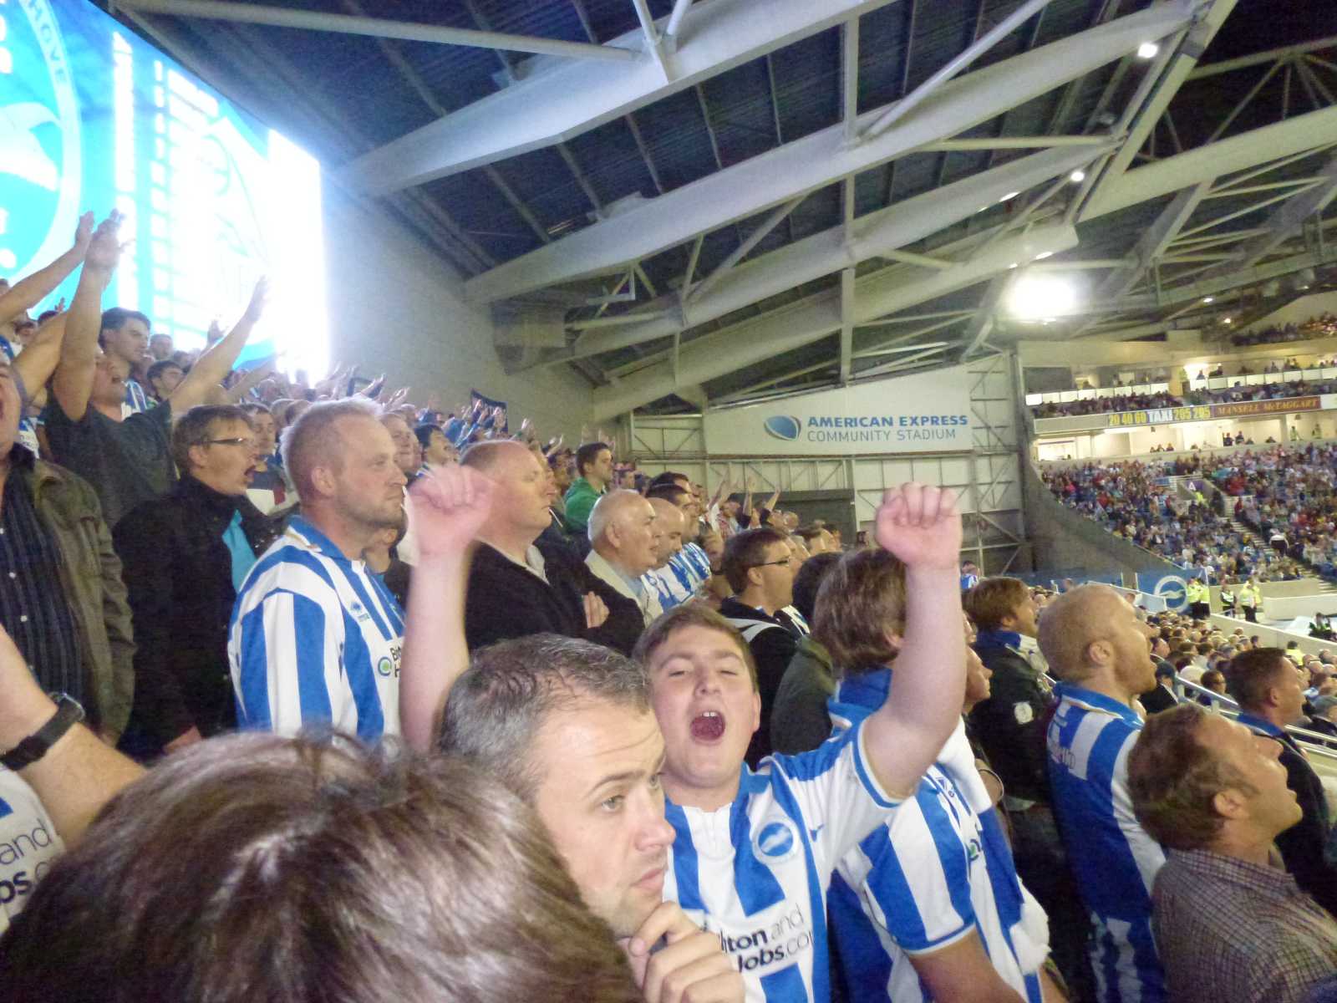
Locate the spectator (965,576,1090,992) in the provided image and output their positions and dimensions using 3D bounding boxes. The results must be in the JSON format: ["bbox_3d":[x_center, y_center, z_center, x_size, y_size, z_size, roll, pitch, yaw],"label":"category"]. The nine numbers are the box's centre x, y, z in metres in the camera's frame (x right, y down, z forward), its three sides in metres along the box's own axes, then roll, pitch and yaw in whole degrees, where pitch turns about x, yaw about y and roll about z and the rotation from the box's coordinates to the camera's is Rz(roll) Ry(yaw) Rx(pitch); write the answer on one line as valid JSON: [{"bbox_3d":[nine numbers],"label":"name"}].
[{"bbox_3d":[1.250,1.120,3.200,0.360,1.730,0.500,-4,-3,3],"label":"spectator"}]

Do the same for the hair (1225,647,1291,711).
[{"bbox_3d":[1.970,0.595,3.100,0.190,0.200,0.170,-5,-3,5],"label":"hair"}]

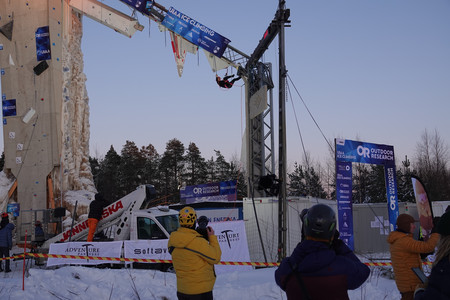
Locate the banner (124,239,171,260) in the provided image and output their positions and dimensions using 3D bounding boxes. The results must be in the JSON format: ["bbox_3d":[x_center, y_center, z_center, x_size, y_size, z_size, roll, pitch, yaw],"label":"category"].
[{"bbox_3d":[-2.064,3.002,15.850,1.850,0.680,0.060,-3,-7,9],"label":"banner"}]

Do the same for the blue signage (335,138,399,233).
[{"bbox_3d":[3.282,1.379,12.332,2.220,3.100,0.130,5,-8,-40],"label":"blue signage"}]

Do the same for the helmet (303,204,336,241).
[{"bbox_3d":[0.692,0.519,3.900,0.235,0.240,0.285,0,3,3],"label":"helmet"}]

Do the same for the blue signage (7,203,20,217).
[{"bbox_3d":[-8.173,2.326,20.800,0.480,0.500,0.050,-2,-7,17],"label":"blue signage"}]

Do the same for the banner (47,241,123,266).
[{"bbox_3d":[-4.195,3.128,16.200,2.280,0.660,0.060,-3,-7,9],"label":"banner"}]

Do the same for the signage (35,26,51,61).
[{"bbox_3d":[-7.585,-4.446,22.500,0.700,1.400,0.050,-3,3,22],"label":"signage"}]

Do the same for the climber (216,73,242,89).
[{"bbox_3d":[0.180,-3.283,25.500,1.300,0.720,0.550,13,-12,-25],"label":"climber"}]

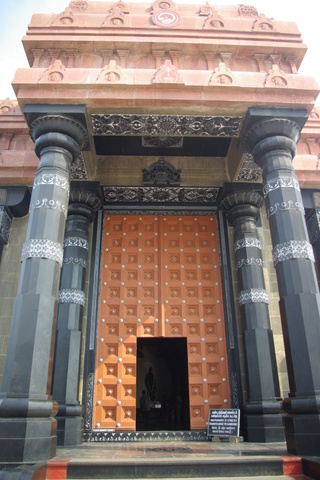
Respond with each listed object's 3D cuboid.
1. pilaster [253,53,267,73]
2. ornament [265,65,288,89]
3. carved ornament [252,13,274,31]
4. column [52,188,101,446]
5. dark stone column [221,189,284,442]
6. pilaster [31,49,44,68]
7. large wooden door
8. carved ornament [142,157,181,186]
[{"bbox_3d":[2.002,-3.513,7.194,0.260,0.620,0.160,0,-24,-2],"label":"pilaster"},{"bbox_3d":[2.185,-3.029,6.761,0.470,0.580,0.200,0,-24,-2],"label":"ornament"},{"bbox_3d":[2.185,-4.593,7.628,0.500,0.550,0.200,0,-24,-2],"label":"carved ornament"},{"bbox_3d":[-1.999,1.383,7.971,1.050,5.653,1.050,0,-24,-2],"label":"column"},{"bbox_3d":[2.119,1.401,8.121,1.050,5.653,1.050,0,-24,-2],"label":"dark stone column"},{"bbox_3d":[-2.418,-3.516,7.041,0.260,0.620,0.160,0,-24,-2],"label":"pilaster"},{"bbox_3d":[0.036,1.675,8.583,2.961,5.124,0.147,0,-24,-2],"label":"large wooden door"},{"bbox_3d":[0.026,-1.773,9.470,1.011,0.948,0.210,0,-24,-2],"label":"carved ornament"}]

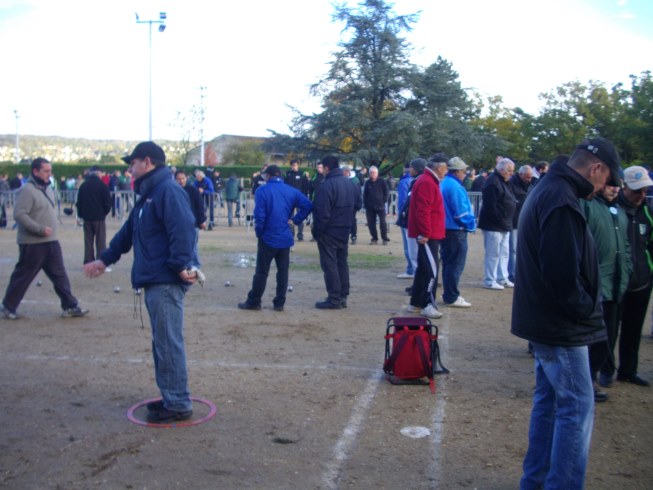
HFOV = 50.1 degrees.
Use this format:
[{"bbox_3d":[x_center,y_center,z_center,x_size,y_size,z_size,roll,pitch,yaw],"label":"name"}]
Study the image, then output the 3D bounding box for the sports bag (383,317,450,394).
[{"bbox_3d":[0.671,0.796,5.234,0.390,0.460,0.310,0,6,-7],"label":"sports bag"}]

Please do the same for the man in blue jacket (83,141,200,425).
[{"bbox_3d":[-1.164,0.206,4.387,0.760,1.740,0.570,-1,6,-16],"label":"man in blue jacket"}]

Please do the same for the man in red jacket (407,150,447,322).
[{"bbox_3d":[1.124,-0.109,7.588,0.460,1.757,0.530,2,6,11],"label":"man in red jacket"}]

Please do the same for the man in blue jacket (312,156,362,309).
[{"bbox_3d":[0.134,-0.157,8.094,0.420,1.730,0.530,7,8,43],"label":"man in blue jacket"}]

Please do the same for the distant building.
[{"bbox_3d":[-12.474,-15.341,123.010,16.000,7.134,20.000,4,7,27],"label":"distant building"}]

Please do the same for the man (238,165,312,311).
[{"bbox_3d":[-0.586,-0.100,7.908,0.730,1.630,0.460,-1,6,-17],"label":"man"}]

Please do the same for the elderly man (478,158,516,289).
[{"bbox_3d":[2.351,-0.263,9.496,0.420,1.730,0.530,5,7,35],"label":"elderly man"}]

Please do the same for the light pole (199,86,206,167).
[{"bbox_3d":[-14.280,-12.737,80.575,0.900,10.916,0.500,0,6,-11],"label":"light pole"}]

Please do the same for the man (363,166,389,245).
[{"bbox_3d":[1.127,-0.892,15.465,0.520,1.704,0.360,1,6,3],"label":"man"}]

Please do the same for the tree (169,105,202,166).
[{"bbox_3d":[-11.587,-8.136,57.479,2.900,6.760,2.700,1,6,0],"label":"tree"}]

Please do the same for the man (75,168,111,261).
[{"bbox_3d":[-3.608,-0.457,10.817,0.550,1.610,0.380,0,6,-7],"label":"man"}]

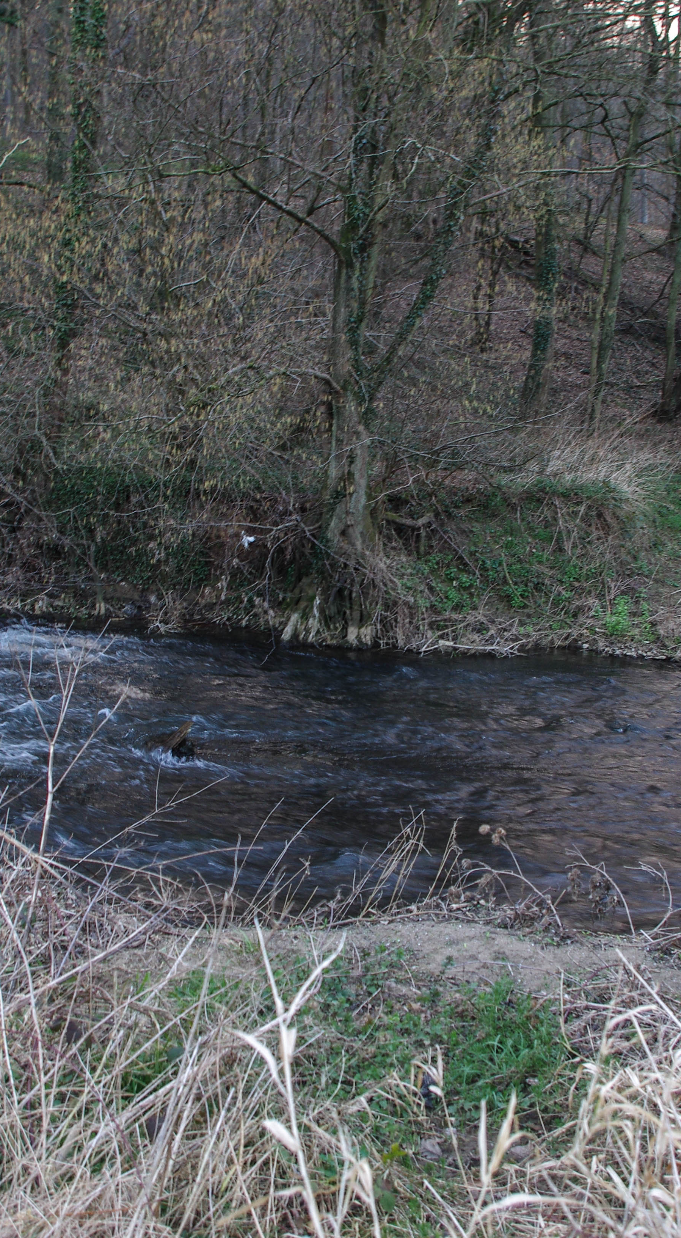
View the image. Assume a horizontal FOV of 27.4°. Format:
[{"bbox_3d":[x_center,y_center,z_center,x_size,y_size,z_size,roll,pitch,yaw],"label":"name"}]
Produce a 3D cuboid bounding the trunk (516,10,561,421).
[{"bbox_3d":[2.670,-5.300,18.800,0.480,5.500,0.480,0,12,0],"label":"trunk"}]

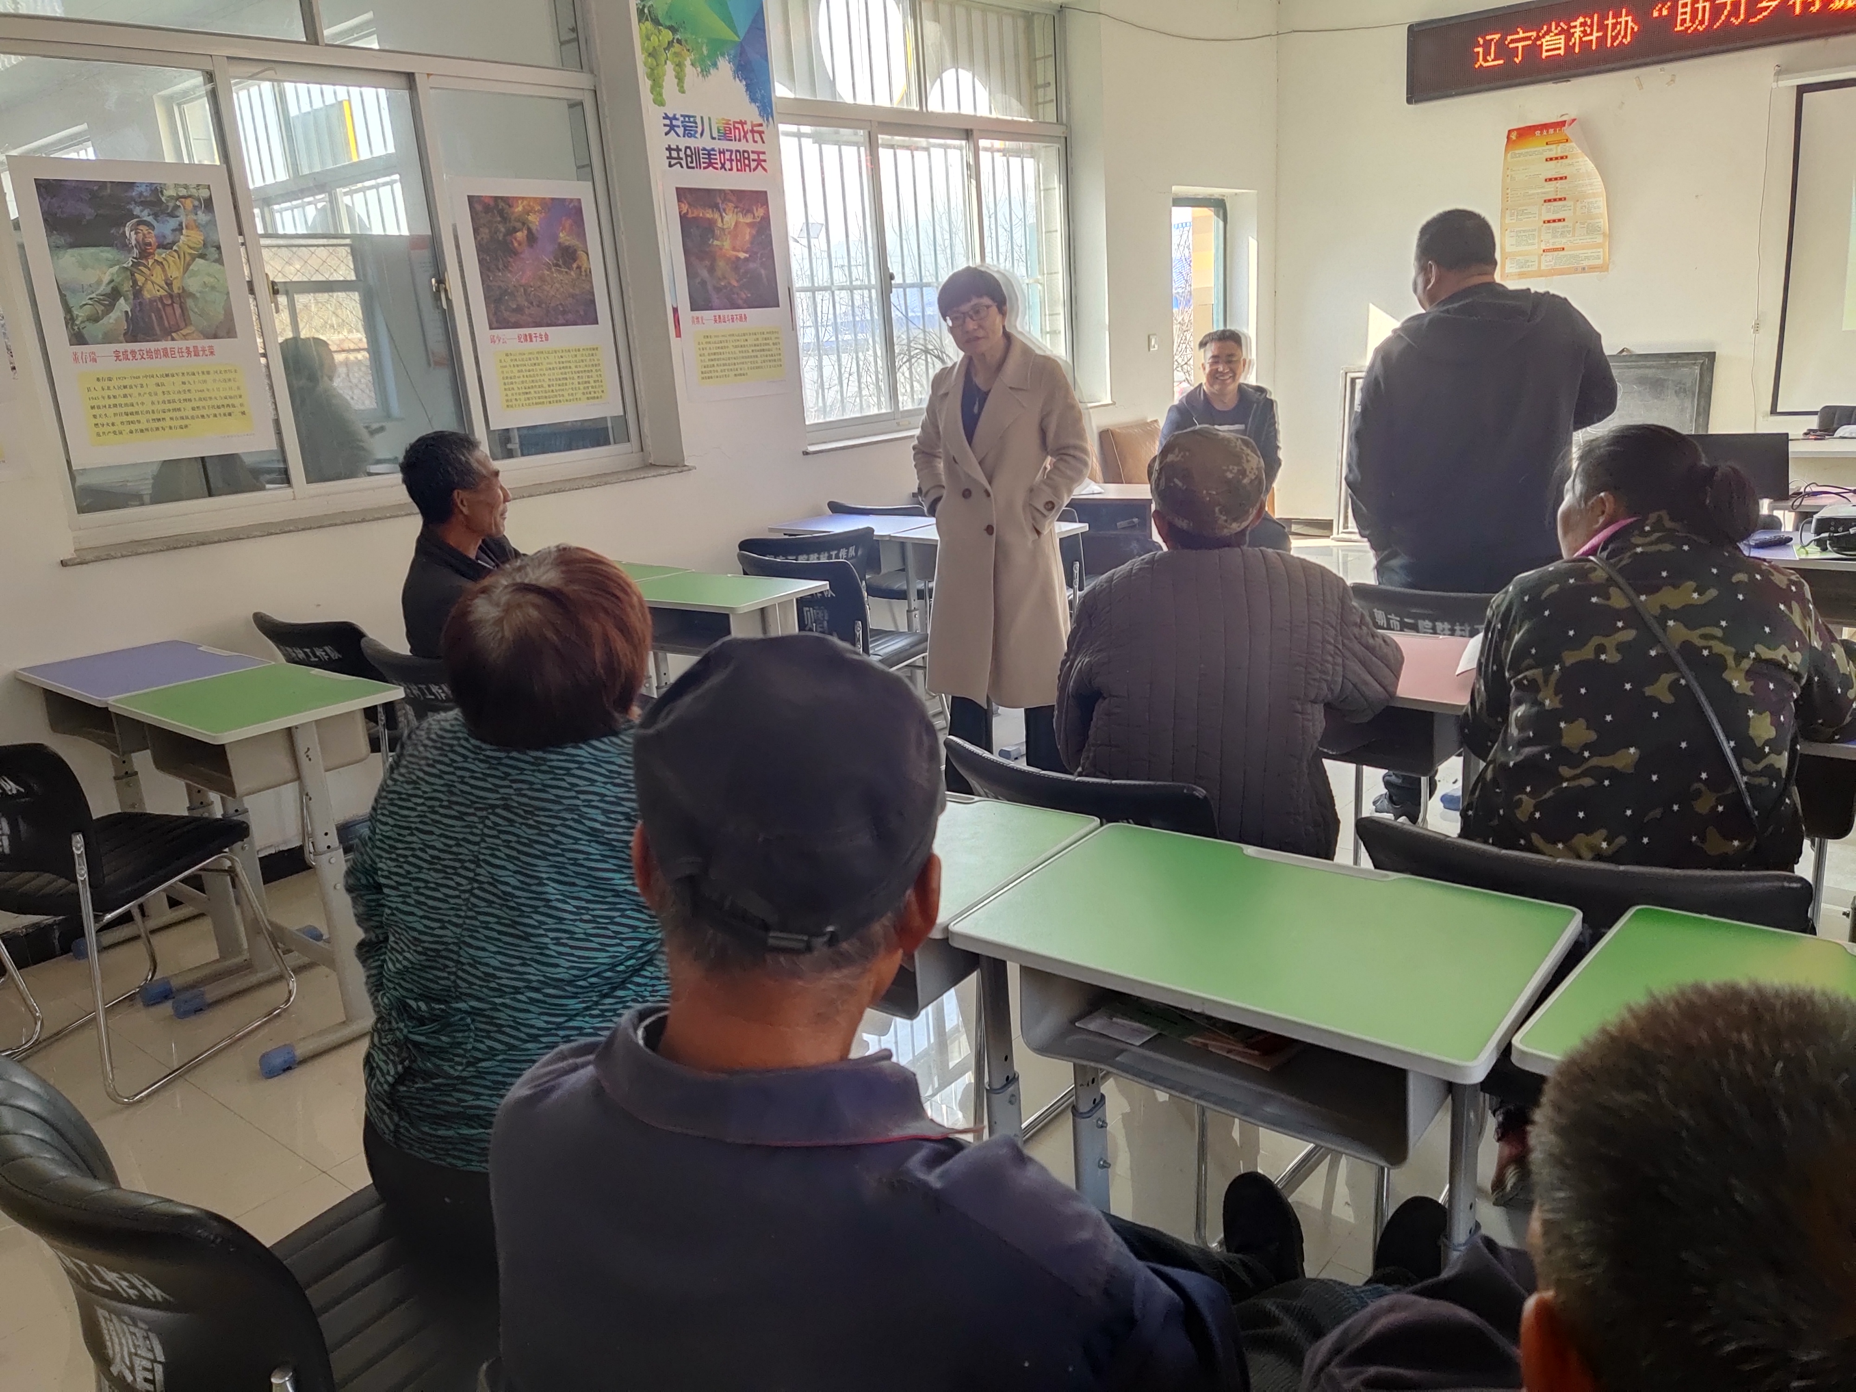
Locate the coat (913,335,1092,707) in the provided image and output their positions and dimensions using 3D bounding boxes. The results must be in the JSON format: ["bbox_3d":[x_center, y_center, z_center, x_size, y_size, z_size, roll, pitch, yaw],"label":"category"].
[{"bbox_3d":[0.210,-0.453,3.663,0.490,1.030,0.350,-1,16,13],"label":"coat"}]

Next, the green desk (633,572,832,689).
[{"bbox_3d":[-0.614,0.054,4.011,0.610,0.757,0.425,8,19,37],"label":"green desk"}]

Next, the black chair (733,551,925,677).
[{"bbox_3d":[-0.208,-0.094,4.393,0.520,0.800,0.540,11,21,44],"label":"black chair"}]

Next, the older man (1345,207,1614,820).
[{"bbox_3d":[1.449,-0.467,3.654,0.600,1.650,0.440,-2,15,8],"label":"older man"}]

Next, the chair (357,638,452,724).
[{"bbox_3d":[-1.110,0.212,3.512,0.500,0.785,0.530,9,20,40],"label":"chair"}]

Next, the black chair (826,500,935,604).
[{"bbox_3d":[-0.034,-0.451,5.649,0.500,0.785,0.530,9,20,41],"label":"black chair"}]

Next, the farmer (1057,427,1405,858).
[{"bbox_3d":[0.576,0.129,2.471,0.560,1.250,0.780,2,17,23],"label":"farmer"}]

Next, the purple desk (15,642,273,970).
[{"bbox_3d":[-1.964,0.301,3.473,0.610,0.757,0.425,9,20,39],"label":"purple desk"}]

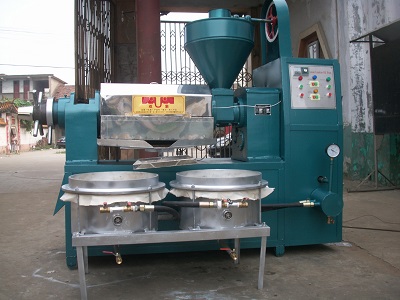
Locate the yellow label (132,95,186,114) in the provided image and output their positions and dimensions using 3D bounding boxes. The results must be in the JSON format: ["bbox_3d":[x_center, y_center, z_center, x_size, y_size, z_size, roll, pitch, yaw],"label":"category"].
[{"bbox_3d":[-0.292,-0.325,3.109,0.387,0.134,0.010,-1,2,-15],"label":"yellow label"}]

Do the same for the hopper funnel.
[{"bbox_3d":[0.168,-0.795,3.379,0.539,0.623,0.539,-1,2,-15],"label":"hopper funnel"}]

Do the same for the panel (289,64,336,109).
[{"bbox_3d":[0.881,-0.486,3.329,0.383,0.342,0.030,-1,-2,-15],"label":"panel"}]

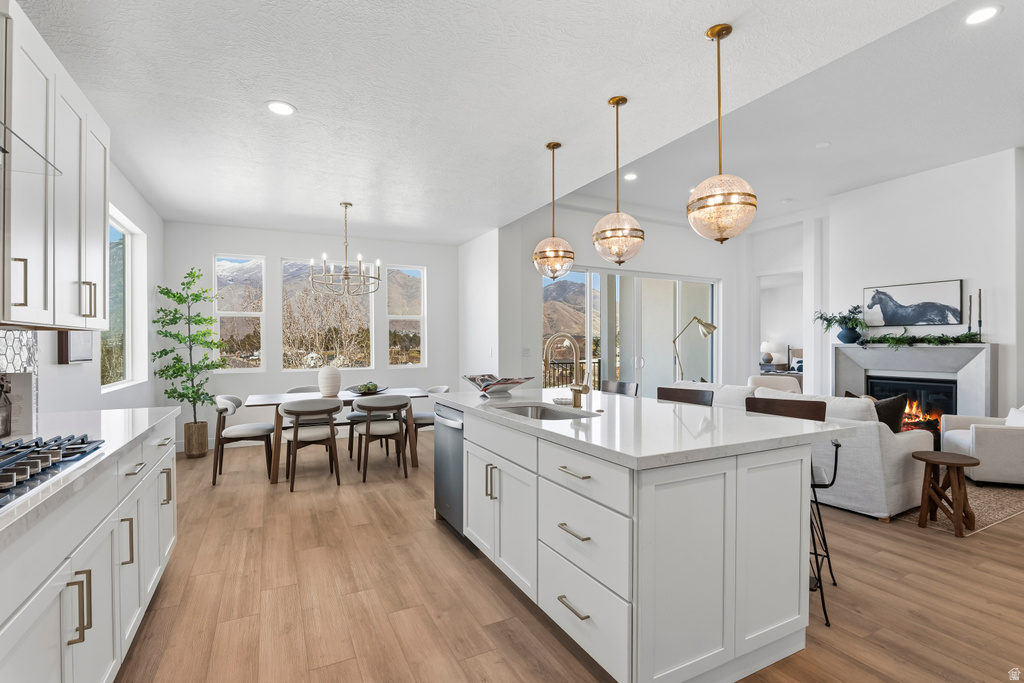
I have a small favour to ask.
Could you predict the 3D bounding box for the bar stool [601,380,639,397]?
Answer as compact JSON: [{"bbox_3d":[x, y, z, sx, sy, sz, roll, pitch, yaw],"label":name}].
[{"bbox_3d":[0.791,0.828,3.690,0.490,0.980,0.450,0,0,-42],"label":"bar stool"}]

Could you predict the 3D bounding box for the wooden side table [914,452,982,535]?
[{"bbox_3d":[3.092,1.077,3.241,0.374,0.505,0.374,0,0,-27],"label":"wooden side table"}]

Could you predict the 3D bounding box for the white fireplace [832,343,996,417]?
[{"bbox_3d":[4.741,0.672,5.471,0.250,1.300,1.511,0,0,-28],"label":"white fireplace"}]

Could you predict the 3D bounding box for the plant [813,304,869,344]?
[{"bbox_3d":[4.382,-0.223,6.083,0.420,0.500,0.580,0,0,-28],"label":"plant"}]

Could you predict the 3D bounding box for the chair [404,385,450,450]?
[{"bbox_3d":[-0.937,0.951,5.426,0.556,0.798,0.535,0,0,-27],"label":"chair"}]

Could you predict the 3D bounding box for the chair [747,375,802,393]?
[{"bbox_3d":[3.793,0.908,6.598,0.760,0.840,0.780,0,0,34],"label":"chair"}]

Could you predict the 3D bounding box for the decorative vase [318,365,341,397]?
[{"bbox_3d":[-1.985,0.435,4.949,0.227,0.328,0.227,0,0,-27],"label":"decorative vase"}]

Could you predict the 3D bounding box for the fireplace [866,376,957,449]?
[{"bbox_3d":[4.862,0.867,5.499,0.320,0.800,0.868,0,0,-28],"label":"fireplace"}]

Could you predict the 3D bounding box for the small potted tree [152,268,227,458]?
[{"bbox_3d":[-3.713,0.246,5.248,0.760,2.165,0.720,0,0,-28],"label":"small potted tree"}]

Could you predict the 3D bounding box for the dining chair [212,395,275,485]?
[{"bbox_3d":[-2.653,0.946,4.533,0.556,0.798,0.535,0,0,-27],"label":"dining chair"}]

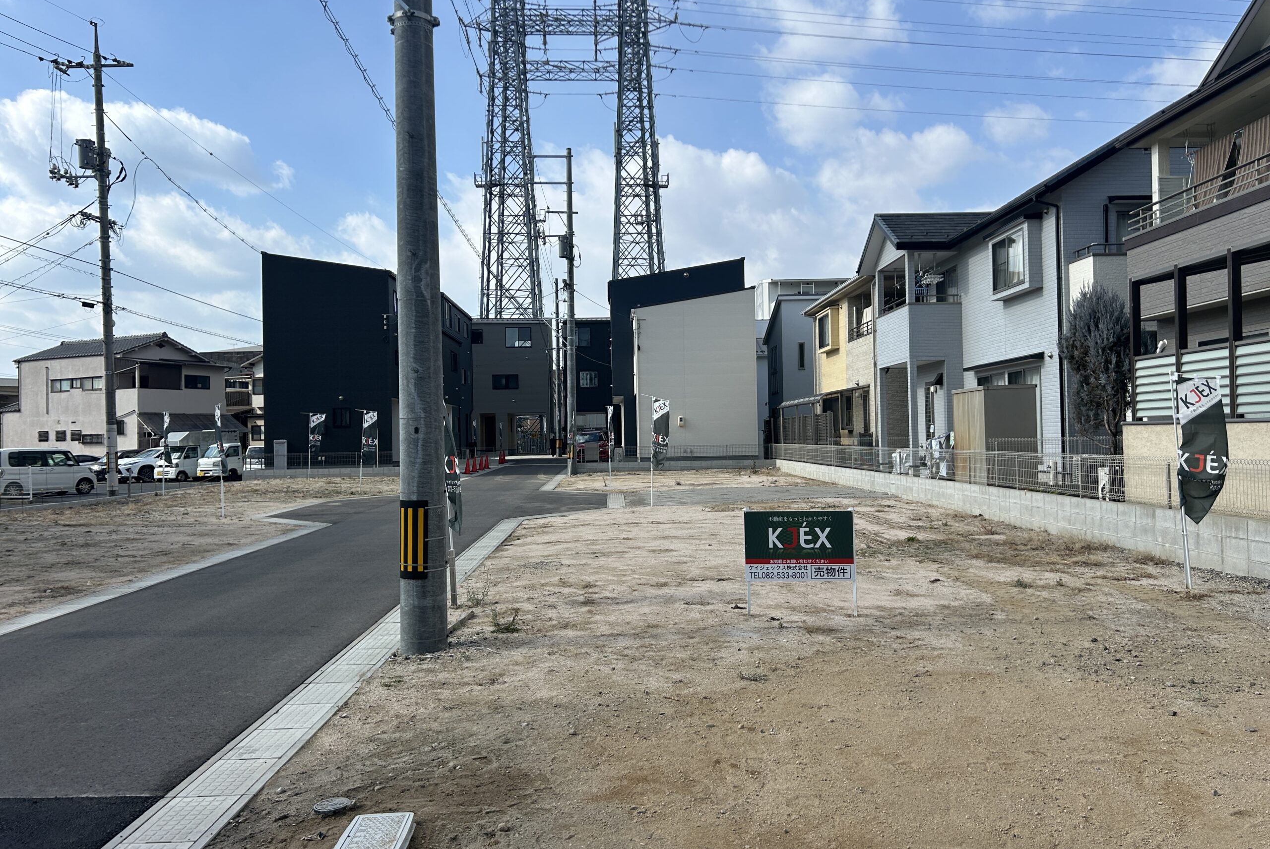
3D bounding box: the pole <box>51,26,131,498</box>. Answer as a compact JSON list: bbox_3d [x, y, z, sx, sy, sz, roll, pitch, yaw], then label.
[{"bbox_3d":[-16.866,-5.164,30.000,2.400,14.800,1.200,-2,-1,0],"label":"pole"}]

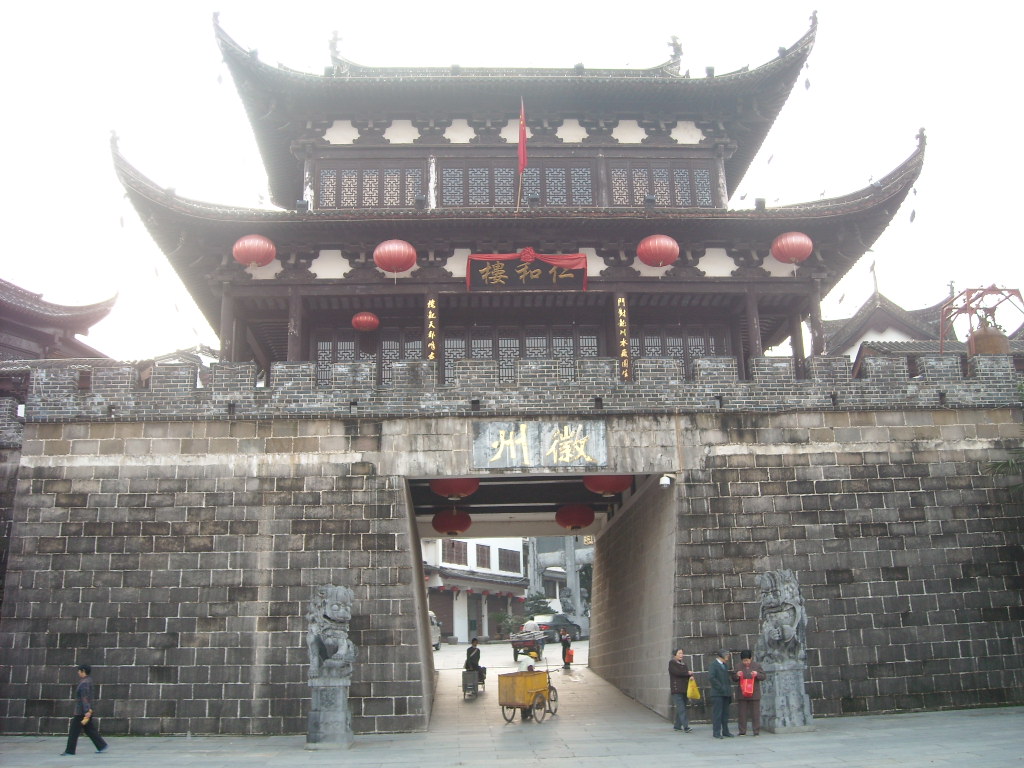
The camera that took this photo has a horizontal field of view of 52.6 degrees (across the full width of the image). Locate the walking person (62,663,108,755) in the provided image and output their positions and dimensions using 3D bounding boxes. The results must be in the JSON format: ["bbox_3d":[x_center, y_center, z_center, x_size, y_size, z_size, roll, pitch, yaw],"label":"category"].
[{"bbox_3d":[-8.323,6.305,20.145,0.830,1.639,0.480,0,-15,-6],"label":"walking person"}]

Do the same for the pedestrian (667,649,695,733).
[{"bbox_3d":[3.328,6.051,20.513,0.420,1.580,0.460,-8,-17,21],"label":"pedestrian"}]

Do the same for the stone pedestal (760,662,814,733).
[{"bbox_3d":[5.494,6.365,21.028,0.920,1.319,0.920,3,-16,-14],"label":"stone pedestal"}]

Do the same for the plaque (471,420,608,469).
[{"bbox_3d":[0.682,1.485,25.359,3.300,1.200,0.120,-1,-16,-3],"label":"plaque"}]

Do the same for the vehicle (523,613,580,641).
[{"bbox_3d":[2.082,13.071,55.528,1.800,1.460,4.650,-6,-13,21],"label":"vehicle"}]

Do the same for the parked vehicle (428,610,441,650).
[{"bbox_3d":[-4.402,12.260,51.369,1.620,1.880,3.800,-1,-13,-3],"label":"parked vehicle"}]

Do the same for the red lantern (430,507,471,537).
[{"bbox_3d":[-2.007,4.647,34.749,1.330,0.880,1.330,0,-15,-4],"label":"red lantern"}]

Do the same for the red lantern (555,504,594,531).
[{"bbox_3d":[2.091,4.459,34.575,1.310,0.880,1.310,-1,-16,-3],"label":"red lantern"}]

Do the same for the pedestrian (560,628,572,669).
[{"bbox_3d":[1.944,9.495,37.168,0.330,1.400,0.400,5,-17,-22],"label":"pedestrian"}]

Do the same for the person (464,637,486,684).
[{"bbox_3d":[-1.078,8.294,30.980,0.520,1.377,0.720,-10,-18,30],"label":"person"}]

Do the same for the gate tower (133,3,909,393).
[{"bbox_3d":[0.105,-4.930,33.141,21.200,14.500,12.300,-1,-16,-3],"label":"gate tower"}]

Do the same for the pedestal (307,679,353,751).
[{"bbox_3d":[-3.421,6.178,19.404,0.860,1.250,0.840,-1,-16,-3],"label":"pedestal"}]

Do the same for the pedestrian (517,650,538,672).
[{"bbox_3d":[0.382,7.481,25.749,0.620,1.652,0.520,-4,-16,11],"label":"pedestrian"}]

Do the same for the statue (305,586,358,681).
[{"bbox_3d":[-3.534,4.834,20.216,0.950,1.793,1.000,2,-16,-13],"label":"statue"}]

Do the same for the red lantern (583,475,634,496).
[{"bbox_3d":[2.559,2.515,27.411,1.330,0.880,1.330,0,-15,-4],"label":"red lantern"}]

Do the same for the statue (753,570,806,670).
[{"bbox_3d":[5.428,4.742,21.001,0.860,1.900,0.880,-3,-16,5],"label":"statue"}]

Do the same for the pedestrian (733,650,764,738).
[{"bbox_3d":[4.596,5.989,20.093,0.600,1.599,0.420,-1,-15,0],"label":"pedestrian"}]

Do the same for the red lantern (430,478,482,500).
[{"bbox_3d":[-1.500,2.577,27.141,1.330,0.880,1.330,0,-15,-4],"label":"red lantern"}]

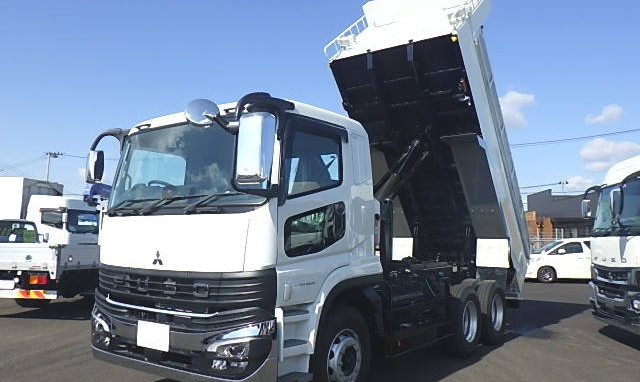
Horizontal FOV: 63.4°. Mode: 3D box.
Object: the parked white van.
[{"bbox_3d":[11.105,3.043,22.778,4.880,1.880,1.840,1,-5,0],"label":"parked white van"}]

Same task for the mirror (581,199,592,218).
[{"bbox_3d":[5.566,0.376,10.800,0.130,0.370,0.220,0,-6,13],"label":"mirror"}]

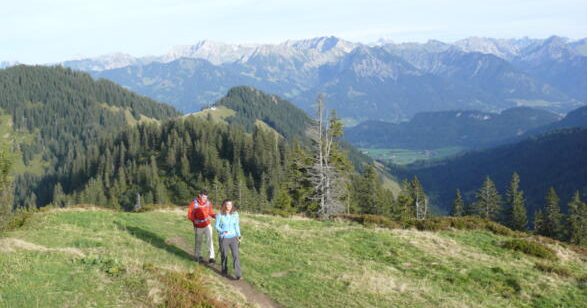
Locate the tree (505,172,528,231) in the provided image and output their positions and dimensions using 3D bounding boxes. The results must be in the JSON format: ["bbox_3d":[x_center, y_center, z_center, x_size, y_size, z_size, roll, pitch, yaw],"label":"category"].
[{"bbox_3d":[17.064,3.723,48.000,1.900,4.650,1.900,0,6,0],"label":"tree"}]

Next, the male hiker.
[{"bbox_3d":[-2.207,1.745,15.100,0.660,1.780,0.550,-2,6,-15],"label":"male hiker"}]

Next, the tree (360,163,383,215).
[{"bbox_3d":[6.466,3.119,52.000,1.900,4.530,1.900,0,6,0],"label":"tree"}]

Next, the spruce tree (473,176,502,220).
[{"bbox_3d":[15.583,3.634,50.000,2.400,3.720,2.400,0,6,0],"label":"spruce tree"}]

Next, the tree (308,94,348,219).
[{"bbox_3d":[2.511,0.226,45.000,2.900,8.950,2.700,0,6,0],"label":"tree"}]

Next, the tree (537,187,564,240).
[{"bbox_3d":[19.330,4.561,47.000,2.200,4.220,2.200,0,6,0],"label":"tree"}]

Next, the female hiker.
[{"bbox_3d":[-1.343,1.764,13.000,0.600,1.680,0.520,-1,6,-10],"label":"female hiker"}]

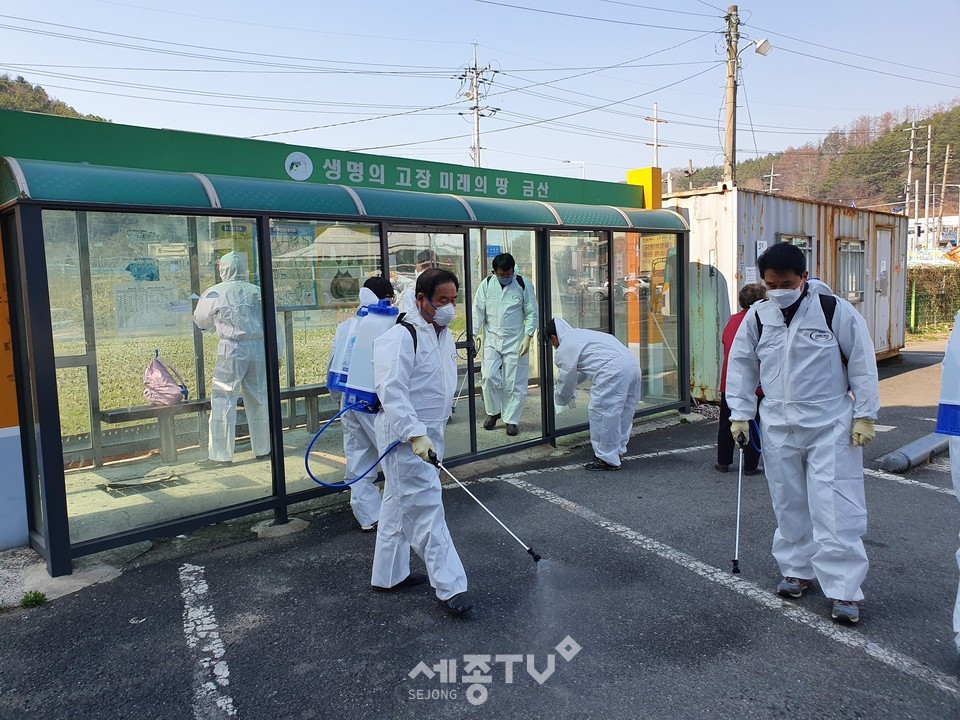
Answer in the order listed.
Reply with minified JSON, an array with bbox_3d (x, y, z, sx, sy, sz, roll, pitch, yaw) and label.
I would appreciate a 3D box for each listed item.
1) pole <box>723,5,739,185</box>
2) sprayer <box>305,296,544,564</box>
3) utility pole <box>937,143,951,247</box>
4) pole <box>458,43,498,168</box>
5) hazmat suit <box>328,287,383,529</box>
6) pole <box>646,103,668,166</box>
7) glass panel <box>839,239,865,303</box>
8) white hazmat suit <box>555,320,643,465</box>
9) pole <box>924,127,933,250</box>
[{"bbox_3d":[5.649,-4.029,16.167,0.300,7.715,0.300,-2,5,0],"label":"pole"},{"bbox_3d":[-0.245,0.330,3.580,1.100,1.250,0.500,0,6,26],"label":"sprayer"},{"bbox_3d":[26.933,-7.993,42.150,0.300,9.316,0.300,2,5,0],"label":"utility pole"},{"bbox_3d":[-0.081,-8.833,36.352,2.000,14.046,1.200,-4,5,-17],"label":"pole"},{"bbox_3d":[-0.745,0.325,4.880,0.600,1.570,0.520,3,7,43],"label":"hazmat suit"},{"bbox_3d":[11.959,-10.255,48.433,2.000,13.799,0.500,-7,7,-44],"label":"pole"},{"bbox_3d":[6.050,-1.430,11.750,0.100,1.050,1.250,3,7,43],"label":"glass panel"},{"bbox_3d":[1.050,0.275,6.380,0.760,1.270,0.550,0,6,21],"label":"white hazmat suit"},{"bbox_3d":[28.048,-9.166,45.145,0.300,11.034,0.300,-2,5,0],"label":"pole"}]

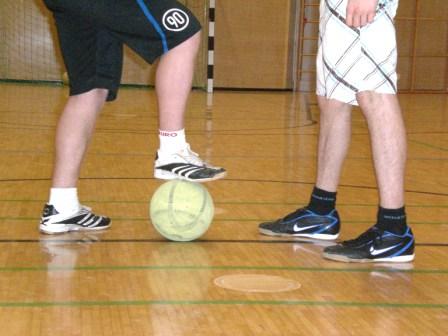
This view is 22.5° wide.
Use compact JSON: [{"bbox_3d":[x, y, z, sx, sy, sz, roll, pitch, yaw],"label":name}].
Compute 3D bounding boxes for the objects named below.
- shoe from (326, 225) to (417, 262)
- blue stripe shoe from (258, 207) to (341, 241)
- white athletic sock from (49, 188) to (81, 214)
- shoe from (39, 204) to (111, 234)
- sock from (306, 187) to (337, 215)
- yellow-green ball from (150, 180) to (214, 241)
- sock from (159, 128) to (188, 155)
[{"bbox_3d":[0.472,0.244,3.630,0.288,0.102,0.104,1,6,-7],"label":"shoe"},{"bbox_3d":[0.276,0.194,4.046,0.288,0.102,0.104,2,6,5],"label":"blue stripe shoe"},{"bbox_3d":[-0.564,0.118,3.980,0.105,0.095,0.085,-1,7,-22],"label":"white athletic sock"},{"bbox_3d":[-0.529,0.176,4.028,0.272,0.100,0.103,-2,7,-26],"label":"shoe"},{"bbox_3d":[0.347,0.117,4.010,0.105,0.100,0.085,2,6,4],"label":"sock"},{"bbox_3d":[-0.142,0.147,3.842,0.217,0.217,0.217,1,6,0],"label":"yellow-green ball"},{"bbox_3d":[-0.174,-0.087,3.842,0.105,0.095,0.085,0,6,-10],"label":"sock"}]

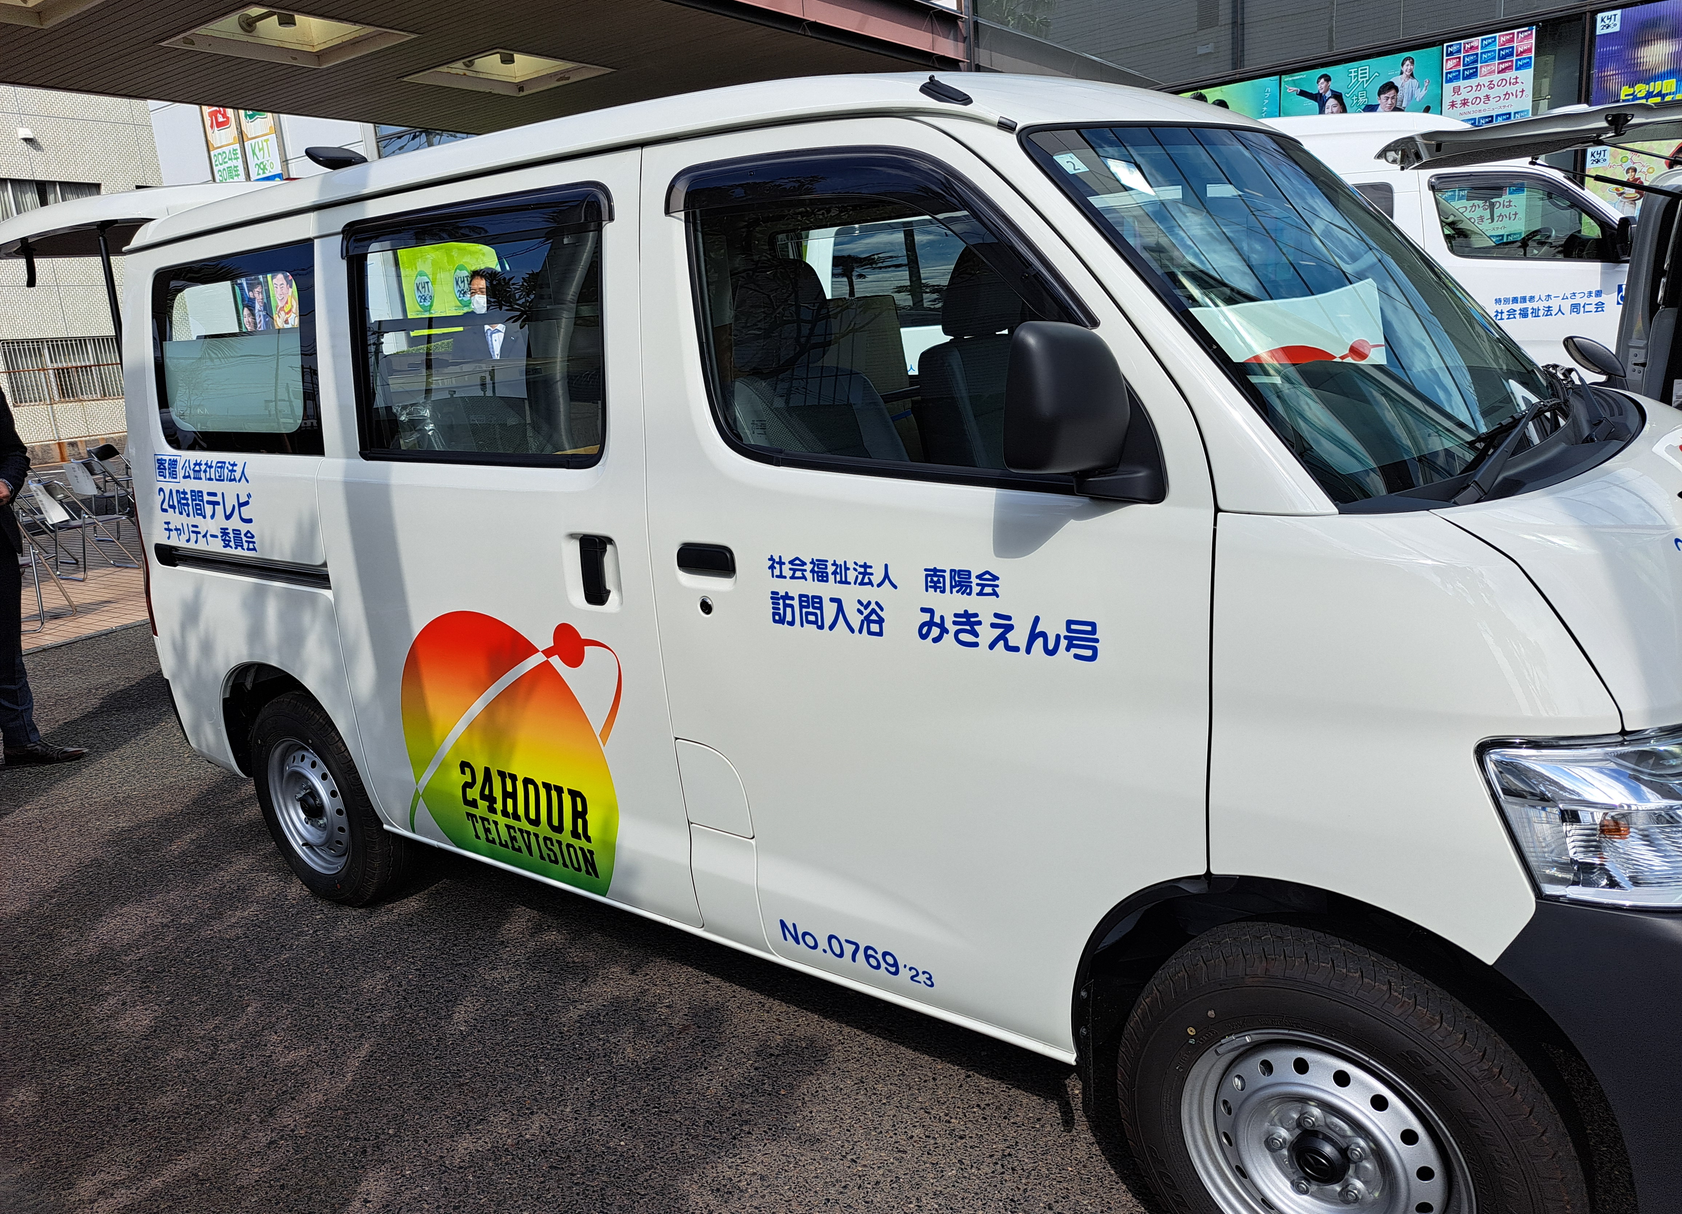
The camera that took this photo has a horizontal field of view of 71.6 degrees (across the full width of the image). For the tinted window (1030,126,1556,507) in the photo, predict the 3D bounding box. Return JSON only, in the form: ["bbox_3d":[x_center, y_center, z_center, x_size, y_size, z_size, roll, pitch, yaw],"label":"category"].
[{"bbox_3d":[0.934,-0.564,2.071,1.470,0.838,0.168,-21,-21,-51],"label":"tinted window"}]

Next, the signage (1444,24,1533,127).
[{"bbox_3d":[5.357,-4.240,9.685,0.673,0.951,0.040,6,16,37],"label":"signage"}]

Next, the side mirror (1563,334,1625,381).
[{"bbox_3d":[1.599,-0.529,2.475,0.140,0.060,0.135,46,19,16],"label":"side mirror"}]

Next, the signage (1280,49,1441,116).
[{"bbox_3d":[4.548,-4.309,10.294,1.307,0.940,0.040,6,16,37],"label":"signage"}]

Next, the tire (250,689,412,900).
[{"bbox_3d":[-1.417,0.530,3.241,0.605,0.605,0.165,6,17,36],"label":"tire"}]

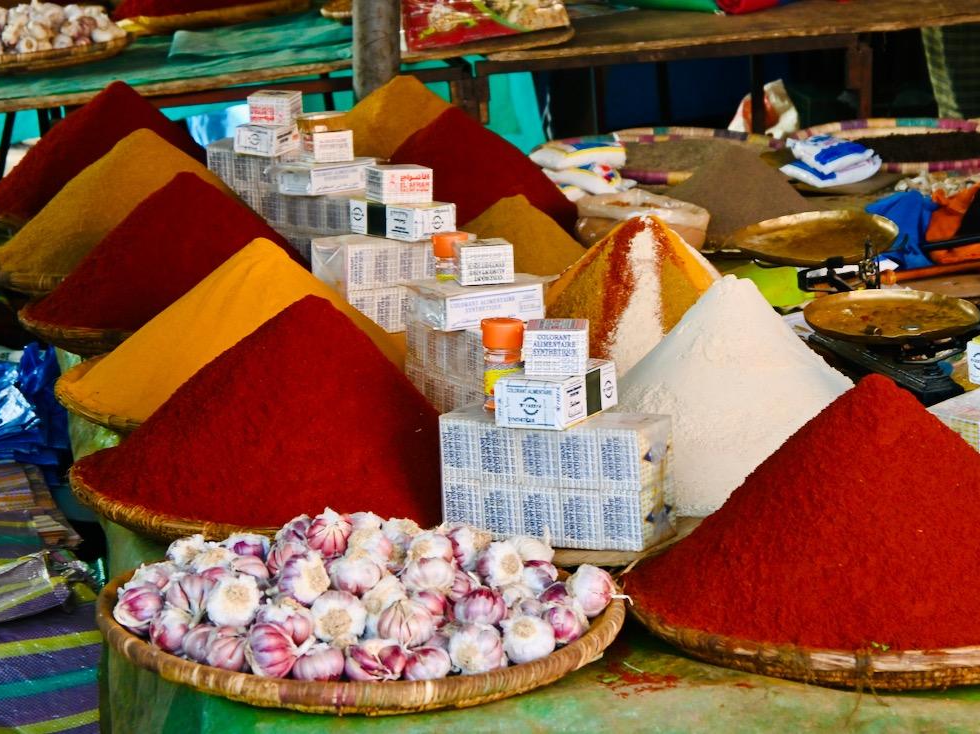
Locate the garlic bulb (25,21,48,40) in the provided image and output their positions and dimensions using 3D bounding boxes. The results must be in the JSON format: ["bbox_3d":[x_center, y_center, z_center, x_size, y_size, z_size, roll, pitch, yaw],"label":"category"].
[{"bbox_3d":[-1.061,-0.788,5.150,0.053,0.047,0.053,0,12,0],"label":"garlic bulb"}]

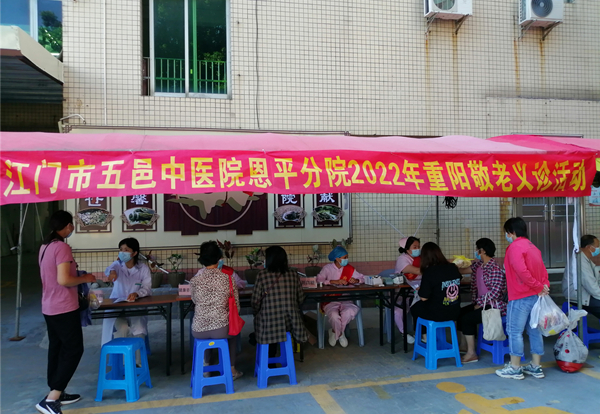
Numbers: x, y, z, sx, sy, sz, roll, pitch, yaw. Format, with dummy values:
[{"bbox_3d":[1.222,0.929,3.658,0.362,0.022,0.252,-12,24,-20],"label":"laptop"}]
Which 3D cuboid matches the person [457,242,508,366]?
[{"bbox_3d":[1.974,0.984,4.828,0.600,1.280,0.480,-1,-1,-17],"label":"person"}]

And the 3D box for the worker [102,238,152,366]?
[{"bbox_3d":[-1.895,1.010,4.950,0.520,1.290,0.620,-1,-1,-2],"label":"worker"}]

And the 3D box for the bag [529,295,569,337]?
[{"bbox_3d":[2.261,0.972,4.100,0.310,0.380,0.250,0,-1,-37],"label":"bag"}]

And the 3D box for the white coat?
[{"bbox_3d":[-1.898,1.034,4.930,0.530,0.900,0.480,-1,-1,0],"label":"white coat"}]

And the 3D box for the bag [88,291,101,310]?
[{"bbox_3d":[-1.806,0.824,3.970,0.110,0.175,0.090,-1,-1,-11],"label":"bag"}]

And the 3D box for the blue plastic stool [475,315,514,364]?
[{"bbox_3d":[2.115,1.355,4.730,0.340,0.470,0.340,-1,-1,-15],"label":"blue plastic stool"}]

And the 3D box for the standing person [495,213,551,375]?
[{"bbox_3d":[2.073,0.832,4.200,0.420,1.500,0.440,-2,-1,38],"label":"standing person"}]

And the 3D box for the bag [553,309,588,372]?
[{"bbox_3d":[2.642,1.306,4.410,0.330,0.600,0.280,-1,-1,30],"label":"bag"}]

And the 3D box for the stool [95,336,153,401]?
[{"bbox_3d":[-1.559,1.444,4.038,0.340,0.460,0.350,-1,-1,-1],"label":"stool"}]

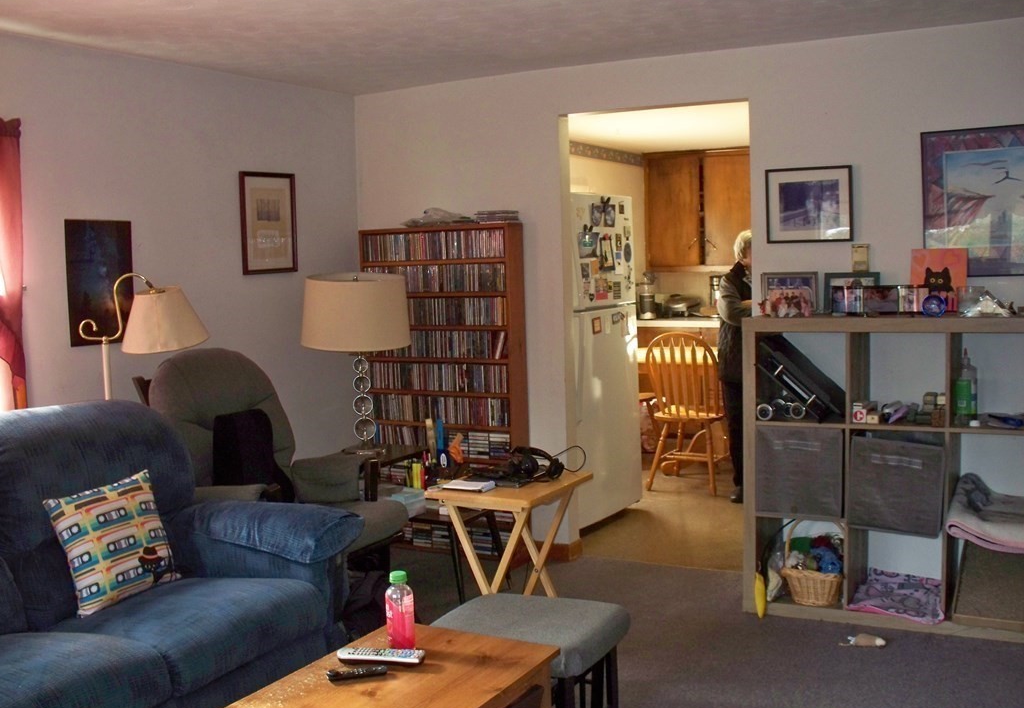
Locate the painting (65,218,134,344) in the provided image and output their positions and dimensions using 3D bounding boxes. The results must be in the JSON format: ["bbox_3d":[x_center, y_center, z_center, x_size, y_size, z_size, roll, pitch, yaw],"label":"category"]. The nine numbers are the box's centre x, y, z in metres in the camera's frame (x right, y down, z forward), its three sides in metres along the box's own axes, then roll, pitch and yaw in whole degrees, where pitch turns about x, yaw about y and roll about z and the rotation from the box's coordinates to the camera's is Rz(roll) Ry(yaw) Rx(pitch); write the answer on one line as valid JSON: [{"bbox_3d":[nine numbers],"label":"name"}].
[{"bbox_3d":[-1.453,-0.253,3.686,0.020,0.440,0.292,1,7,26],"label":"painting"}]

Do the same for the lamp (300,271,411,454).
[{"bbox_3d":[-0.669,0.041,4.470,0.471,0.777,0.471,-2,6,0],"label":"lamp"}]

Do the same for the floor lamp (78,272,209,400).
[{"bbox_3d":[-1.241,0.430,3.603,0.460,1.430,0.320,-1,6,9],"label":"floor lamp"}]

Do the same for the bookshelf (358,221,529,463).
[{"bbox_3d":[-0.313,0.183,4.949,0.805,1.566,0.165,1,7,26],"label":"bookshelf"}]

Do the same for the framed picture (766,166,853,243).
[{"bbox_3d":[1.202,-0.604,4.196,0.340,0.300,0.020,1,7,26],"label":"framed picture"}]

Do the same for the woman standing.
[{"bbox_3d":[1.375,0.052,5.849,0.410,1.510,0.460,-1,6,15],"label":"woman standing"}]

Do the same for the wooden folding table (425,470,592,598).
[{"bbox_3d":[0.002,0.769,3.588,0.400,0.665,0.465,1,7,24],"label":"wooden folding table"}]

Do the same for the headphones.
[{"bbox_3d":[0.082,0.384,3.631,0.190,0.110,0.130,-2,6,0],"label":"headphones"}]

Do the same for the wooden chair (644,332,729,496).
[{"bbox_3d":[1.070,0.320,6.082,0.455,0.945,0.540,1,7,31],"label":"wooden chair"}]

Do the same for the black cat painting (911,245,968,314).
[{"bbox_3d":[1.579,-0.269,3.825,0.195,0.243,0.020,1,-8,29],"label":"black cat painting"}]

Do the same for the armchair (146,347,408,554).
[{"bbox_3d":[-0.854,0.543,4.060,0.780,1.080,0.690,0,7,23],"label":"armchair"}]

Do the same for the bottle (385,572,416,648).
[{"bbox_3d":[-0.287,0.660,2.670,0.073,0.200,0.073,-2,6,0],"label":"bottle"}]

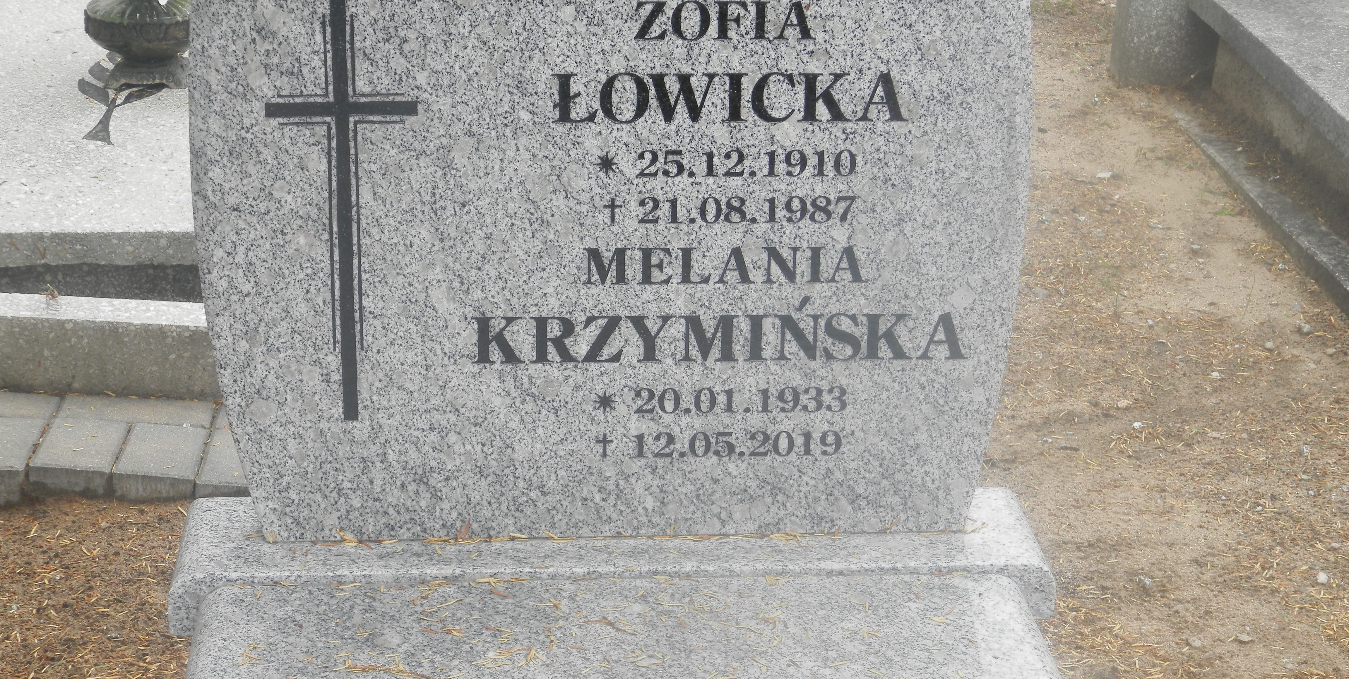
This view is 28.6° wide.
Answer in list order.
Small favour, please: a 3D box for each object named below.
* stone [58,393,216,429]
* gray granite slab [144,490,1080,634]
[{"bbox_3d":[-0.704,0.122,3.469,0.200,0.060,0.100,2,18,-5],"label":"stone"},{"bbox_3d":[-0.072,0.249,3.037,0.980,0.071,0.245,-1,18,-4],"label":"gray granite slab"}]

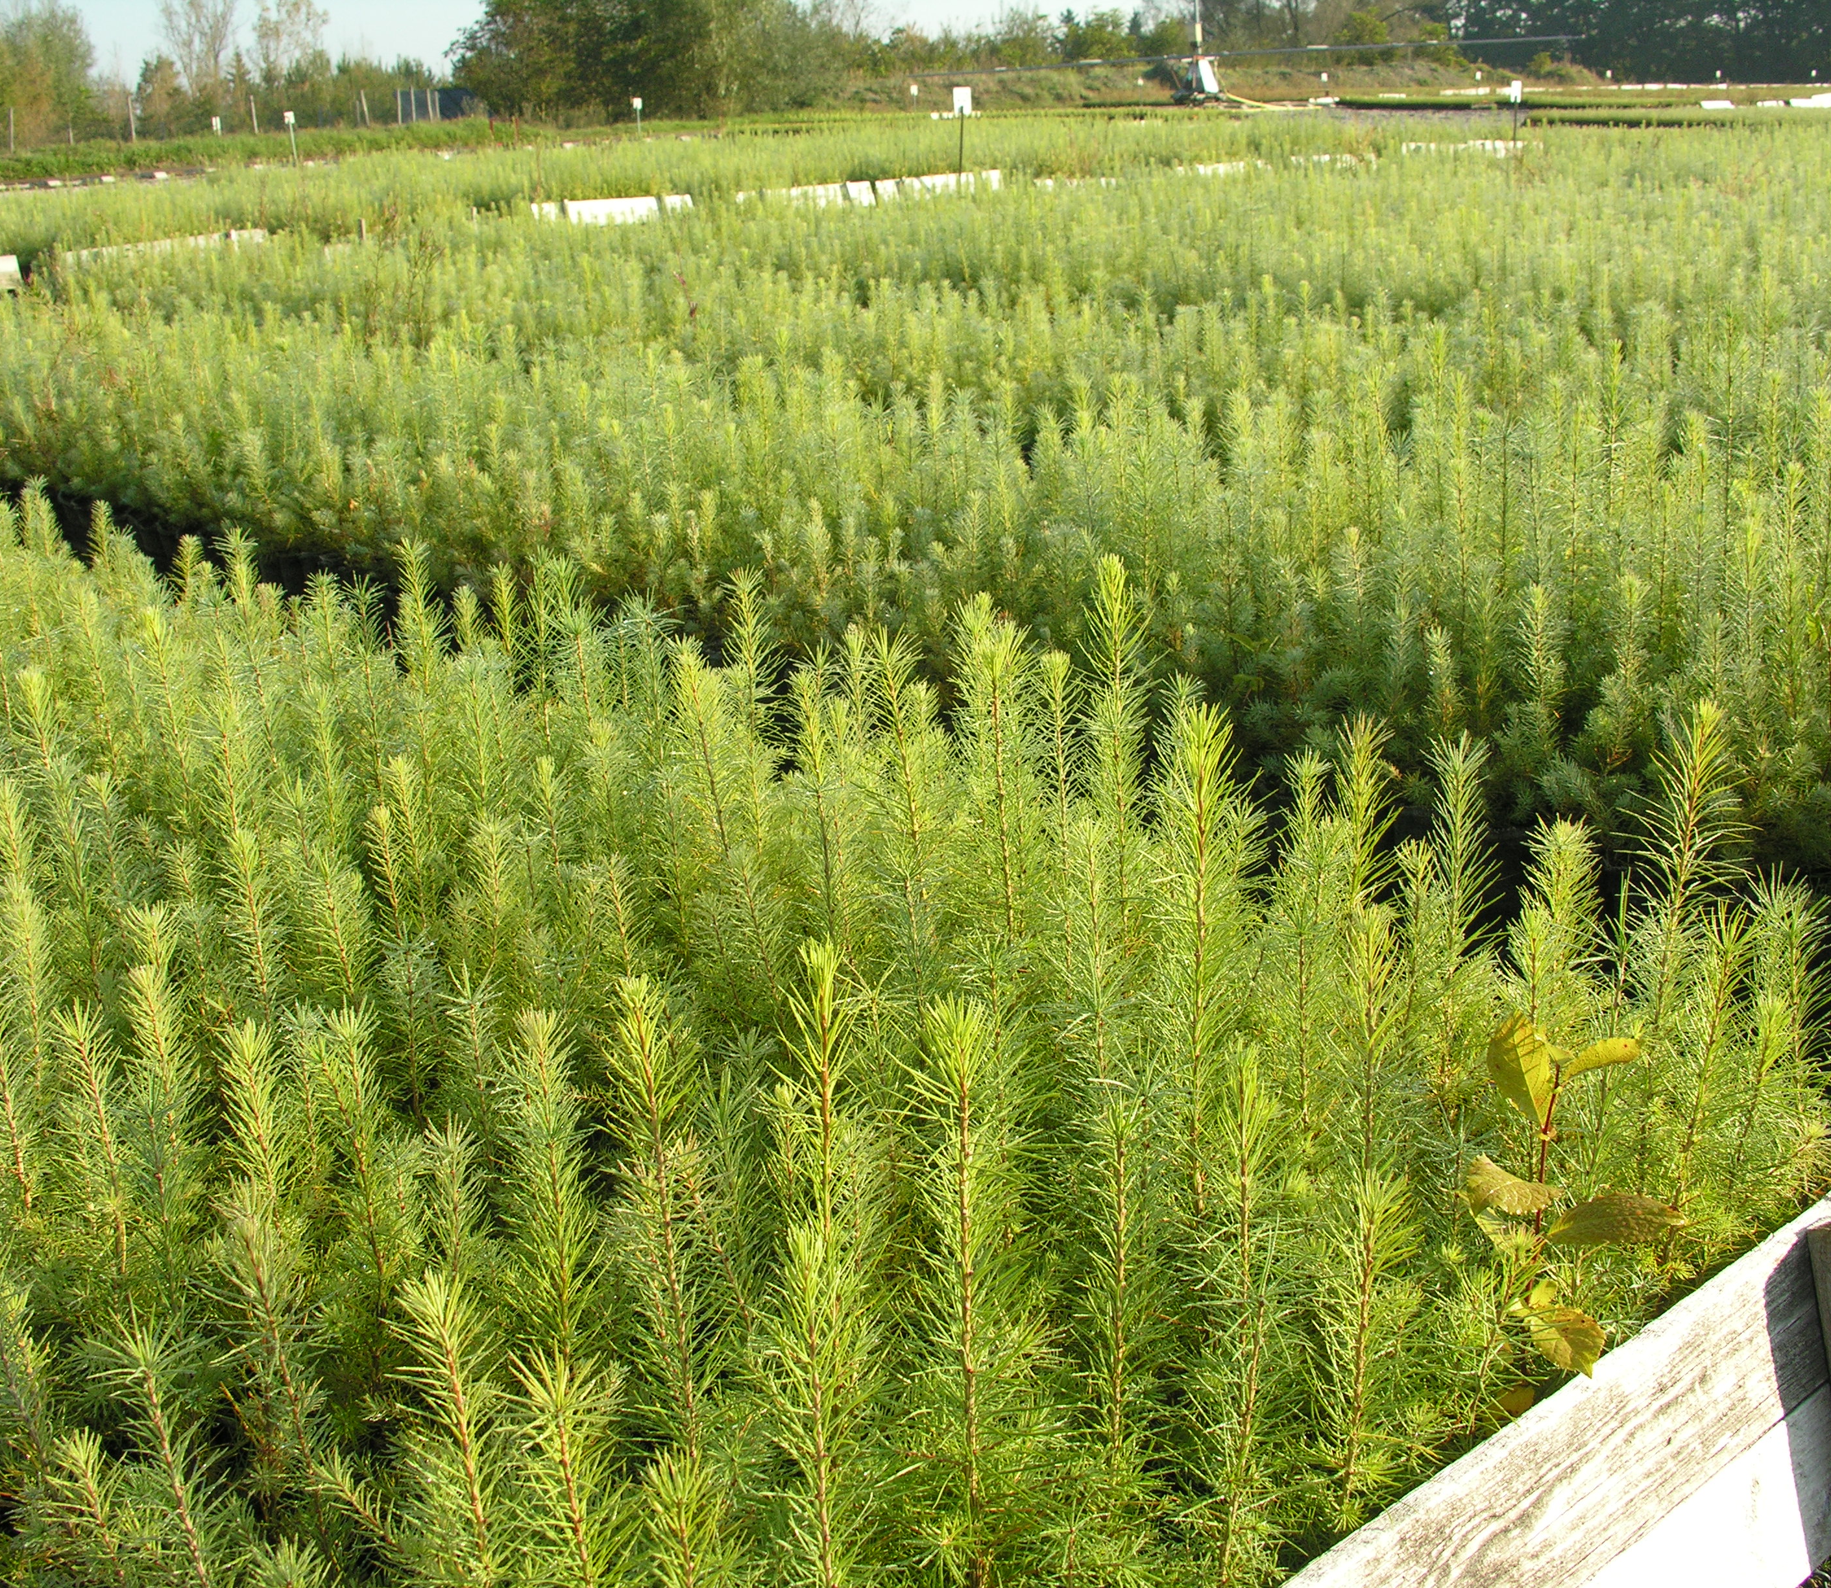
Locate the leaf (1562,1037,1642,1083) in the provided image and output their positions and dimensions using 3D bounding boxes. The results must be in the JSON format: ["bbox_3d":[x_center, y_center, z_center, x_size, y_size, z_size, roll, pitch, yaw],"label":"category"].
[{"bbox_3d":[0.505,0.197,1.575,0.059,0.020,0.032,-19,22,-13],"label":"leaf"}]

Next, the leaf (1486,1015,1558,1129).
[{"bbox_3d":[0.449,0.206,1.580,0.045,0.082,0.020,-14,-7,14],"label":"leaf"}]

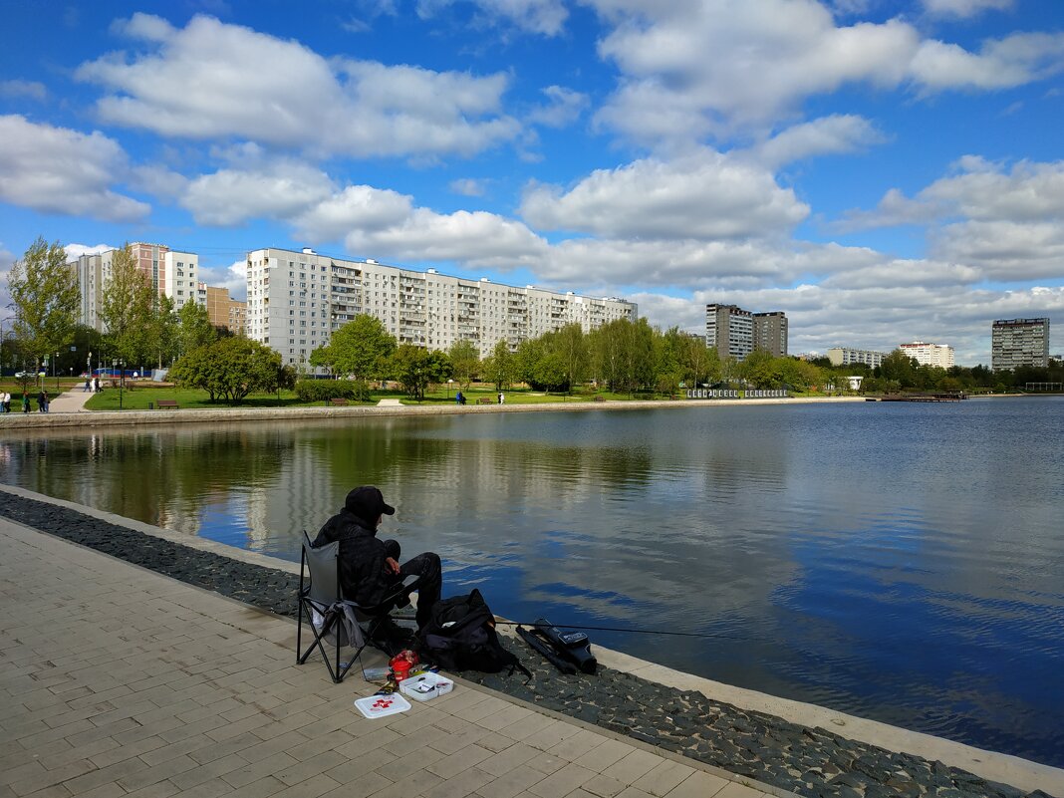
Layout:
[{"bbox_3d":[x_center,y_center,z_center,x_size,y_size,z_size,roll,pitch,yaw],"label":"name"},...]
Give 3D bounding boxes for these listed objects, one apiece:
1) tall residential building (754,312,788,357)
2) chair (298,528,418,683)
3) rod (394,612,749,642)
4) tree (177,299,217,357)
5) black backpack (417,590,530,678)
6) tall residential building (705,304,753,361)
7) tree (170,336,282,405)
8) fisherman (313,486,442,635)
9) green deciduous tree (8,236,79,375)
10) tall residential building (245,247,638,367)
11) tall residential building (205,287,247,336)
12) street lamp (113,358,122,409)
[{"bbox_3d":[167.900,-38.042,533.264,31.000,46.000,14.500,0,1,42],"label":"tall residential building"},{"bbox_3d":[-1.093,1.204,4.518,0.520,0.800,0.500,-1,1,-44],"label":"chair"},{"bbox_3d":[0.255,1.546,5.000,2.390,0.025,0.025,3,1,2],"label":"rod"},{"bbox_3d":[-85.305,-15.487,188.000,9.901,19.803,9.901,0,1,0],"label":"tree"},{"bbox_3d":[-0.382,1.373,4.463,0.500,0.410,0.400,0,1,24],"label":"black backpack"},{"bbox_3d":[132.800,-37.626,489.166,15.500,46.000,31.000,0,1,42],"label":"tall residential building"},{"bbox_3d":[-32.285,-2.975,77.974,11.800,7.110,10.500,0,1,0],"label":"tree"},{"bbox_3d":[-0.930,1.073,4.663,0.770,1.060,0.560,-1,1,-43],"label":"fisherman"},{"bbox_3d":[-68.226,-12.170,102.882,10.200,20.725,9.500,0,1,0],"label":"green deciduous tree"},{"bbox_3d":[-17.100,-25.376,282.973,14.000,38.000,186.000,0,1,42],"label":"tall residential building"},{"bbox_3d":[-134.082,-26.290,324.750,30.000,39.000,28.000,-1,1,-43],"label":"tall residential building"},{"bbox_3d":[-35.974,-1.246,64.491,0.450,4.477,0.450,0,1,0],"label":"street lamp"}]

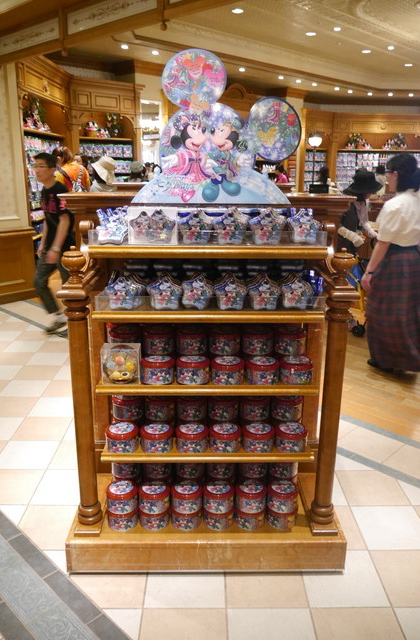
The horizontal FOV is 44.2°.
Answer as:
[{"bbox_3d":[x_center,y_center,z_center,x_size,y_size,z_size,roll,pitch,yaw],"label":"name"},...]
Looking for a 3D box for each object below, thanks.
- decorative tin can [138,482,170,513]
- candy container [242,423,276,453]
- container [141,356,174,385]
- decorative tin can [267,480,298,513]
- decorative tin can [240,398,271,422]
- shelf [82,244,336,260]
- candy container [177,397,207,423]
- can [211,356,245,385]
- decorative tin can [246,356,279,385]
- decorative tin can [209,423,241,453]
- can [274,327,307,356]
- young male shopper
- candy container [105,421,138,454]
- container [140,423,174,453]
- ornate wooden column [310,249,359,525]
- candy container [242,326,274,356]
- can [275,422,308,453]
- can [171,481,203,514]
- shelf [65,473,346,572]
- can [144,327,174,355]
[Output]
[{"bbox_3d":[-0.224,0.712,2.092,0.127,0.075,0.127,0,16,0],"label":"decorative tin can"},{"bbox_3d":[0.192,0.466,2.059,0.127,0.075,0.127,0,16,0],"label":"candy container"},{"bbox_3d":[-0.199,0.190,1.973,0.124,0.073,0.124,0,15,0],"label":"container"},{"bbox_3d":[0.294,0.708,2.080,0.125,0.075,0.125,0,16,-1],"label":"decorative tin can"},{"bbox_3d":[0.183,0.347,2.107,0.125,0.075,0.125,0,16,-1],"label":"decorative tin can"},{"bbox_3d":[-0.007,-0.276,1.924,0.810,0.045,0.350,0,16,-1],"label":"shelf"},{"bbox_3d":[-0.075,0.354,2.159,0.124,0.081,0.124,0,16,-1],"label":"candy container"},{"bbox_3d":[0.068,0.188,1.949,0.125,0.075,0.125,0,16,-1],"label":"can"},{"bbox_3d":[0.199,0.197,1.946,0.124,0.073,0.124,0,15,0],"label":"decorative tin can"},{"bbox_3d":[0.061,0.466,2.059,0.127,0.075,0.127,0,16,0],"label":"decorative tin can"},{"bbox_3d":[0.328,0.083,2.097,0.127,0.075,0.127,0,16,0],"label":"can"},{"bbox_3d":[-1.469,-0.692,4.875,0.470,1.670,0.500,15,22,43],"label":"young male shopper"},{"bbox_3d":[-0.348,0.465,2.059,0.127,0.075,0.127,0,16,0],"label":"candy container"},{"bbox_3d":[-0.206,0.463,2.013,0.124,0.073,0.124,0,15,0],"label":"container"},{"bbox_3d":[0.452,0.287,1.919,0.101,1.113,0.101,0,16,-1],"label":"ornate wooden column"},{"bbox_3d":[0.194,0.082,2.097,0.127,0.075,0.127,0,16,0],"label":"candy container"},{"bbox_3d":[0.328,0.464,2.069,0.124,0.081,0.124,0,16,-1],"label":"can"},{"bbox_3d":[-0.092,0.707,2.073,0.125,0.075,0.125,0,16,-1],"label":"can"},{"bbox_3d":[-0.013,0.840,2.213,1.063,0.131,0.500,0,15,0],"label":"shelf"},{"bbox_3d":[-0.201,0.085,2.078,0.124,0.073,0.124,0,15,0],"label":"can"}]

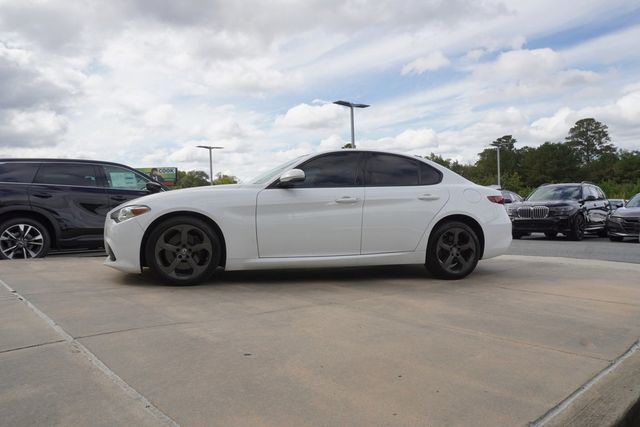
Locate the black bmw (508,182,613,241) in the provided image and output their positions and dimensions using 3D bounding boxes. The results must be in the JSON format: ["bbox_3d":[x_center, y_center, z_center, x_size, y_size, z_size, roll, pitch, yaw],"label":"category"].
[{"bbox_3d":[8.170,-0.120,14.400,5.130,1.800,2.020,0,0,-44],"label":"black bmw"}]

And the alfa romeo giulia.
[{"bbox_3d":[-0.008,-0.022,5.152,4.643,1.436,1.880,1,0,-15],"label":"alfa romeo giulia"}]

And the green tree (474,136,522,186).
[{"bbox_3d":[24.900,-5.000,60.000,6.600,11.600,6.400,0,0,23],"label":"green tree"}]

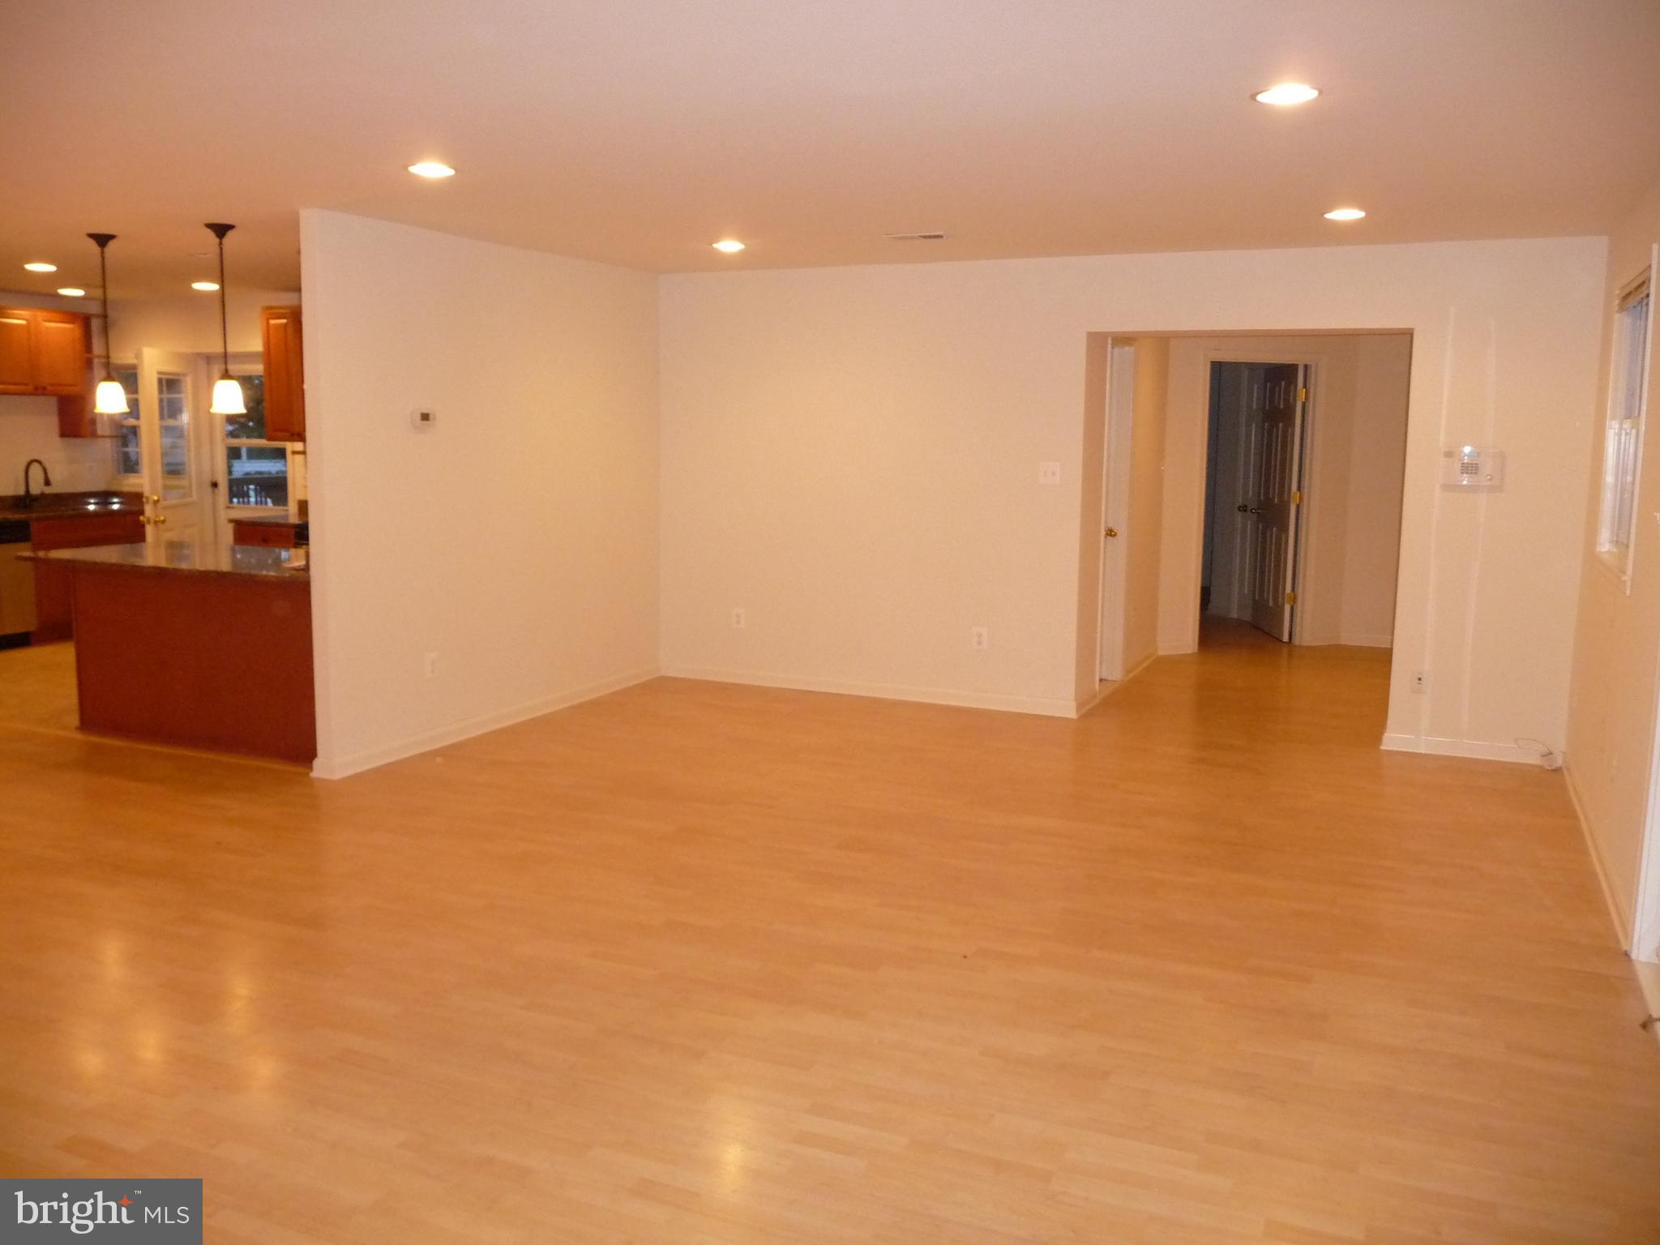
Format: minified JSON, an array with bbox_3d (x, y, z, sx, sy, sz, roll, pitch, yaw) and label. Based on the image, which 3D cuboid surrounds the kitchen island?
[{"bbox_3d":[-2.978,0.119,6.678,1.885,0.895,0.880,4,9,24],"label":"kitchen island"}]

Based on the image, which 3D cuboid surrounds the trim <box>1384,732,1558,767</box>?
[{"bbox_3d":[3.107,0.611,6.511,0.795,0.090,0.018,4,9,24],"label":"trim"}]

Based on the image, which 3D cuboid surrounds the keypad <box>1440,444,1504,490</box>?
[{"bbox_3d":[3.032,-0.737,6.335,0.265,0.185,0.040,4,9,24],"label":"keypad"}]

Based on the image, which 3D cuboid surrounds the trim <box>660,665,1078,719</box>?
[{"bbox_3d":[0.146,0.385,7.831,2.620,0.090,0.018,4,9,24],"label":"trim"}]

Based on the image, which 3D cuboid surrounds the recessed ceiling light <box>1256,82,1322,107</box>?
[{"bbox_3d":[1.200,-1.386,3.529,0.182,0.030,0.182,4,9,24],"label":"recessed ceiling light"}]

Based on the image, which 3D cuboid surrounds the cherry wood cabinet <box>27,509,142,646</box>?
[{"bbox_3d":[-5.532,-0.354,9.761,0.600,0.875,0.920,4,9,24],"label":"cherry wood cabinet"}]

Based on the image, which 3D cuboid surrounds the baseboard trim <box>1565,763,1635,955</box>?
[{"bbox_3d":[2.953,0.803,5.209,0.018,0.090,2.521,4,9,24],"label":"baseboard trim"}]

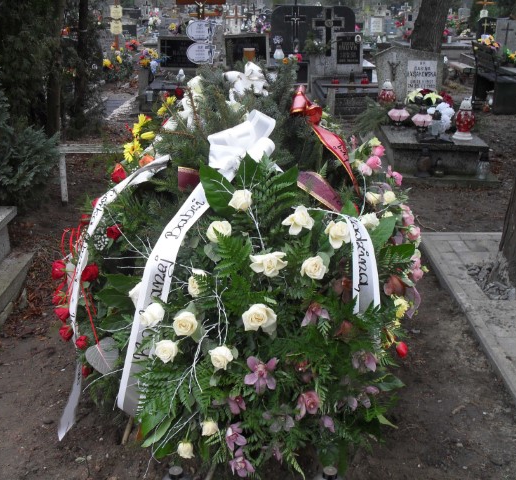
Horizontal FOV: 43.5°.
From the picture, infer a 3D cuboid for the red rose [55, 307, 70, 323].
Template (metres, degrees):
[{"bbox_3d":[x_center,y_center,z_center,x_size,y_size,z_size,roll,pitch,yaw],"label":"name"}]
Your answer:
[{"bbox_3d":[-0.695,0.265,2.300,0.055,0.055,0.052,12,20,29],"label":"red rose"}]

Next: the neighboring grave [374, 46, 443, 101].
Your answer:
[{"bbox_3d":[1.615,-1.690,6.965,0.710,0.700,0.150,2,22,5],"label":"neighboring grave"}]

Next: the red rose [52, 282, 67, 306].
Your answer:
[{"bbox_3d":[-0.751,0.203,2.450,0.058,0.076,0.058,10,13,23],"label":"red rose"}]

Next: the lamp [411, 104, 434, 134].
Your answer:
[{"bbox_3d":[1.429,-1.046,5.665,0.185,0.255,0.185,0,22,0],"label":"lamp"}]

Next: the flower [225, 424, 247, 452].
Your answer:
[{"bbox_3d":[-0.074,0.644,2.120,0.074,0.090,0.055,0,22,0],"label":"flower"}]

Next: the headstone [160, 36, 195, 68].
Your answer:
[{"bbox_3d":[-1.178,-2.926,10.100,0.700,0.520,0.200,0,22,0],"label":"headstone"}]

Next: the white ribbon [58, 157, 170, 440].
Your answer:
[{"bbox_3d":[-0.530,0.213,2.370,0.390,1.000,0.340,0,22,0],"label":"white ribbon"}]

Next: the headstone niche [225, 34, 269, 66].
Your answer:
[{"bbox_3d":[-0.162,-2.658,9.100,0.630,0.480,0.130,0,22,0],"label":"headstone niche"}]

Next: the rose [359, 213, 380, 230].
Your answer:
[{"bbox_3d":[0.374,-0.062,2.170,0.068,0.060,0.060,-8,23,-18],"label":"rose"}]

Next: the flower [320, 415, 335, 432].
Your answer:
[{"bbox_3d":[0.210,0.556,1.960,0.045,0.052,0.040,-2,10,-5],"label":"flower"}]

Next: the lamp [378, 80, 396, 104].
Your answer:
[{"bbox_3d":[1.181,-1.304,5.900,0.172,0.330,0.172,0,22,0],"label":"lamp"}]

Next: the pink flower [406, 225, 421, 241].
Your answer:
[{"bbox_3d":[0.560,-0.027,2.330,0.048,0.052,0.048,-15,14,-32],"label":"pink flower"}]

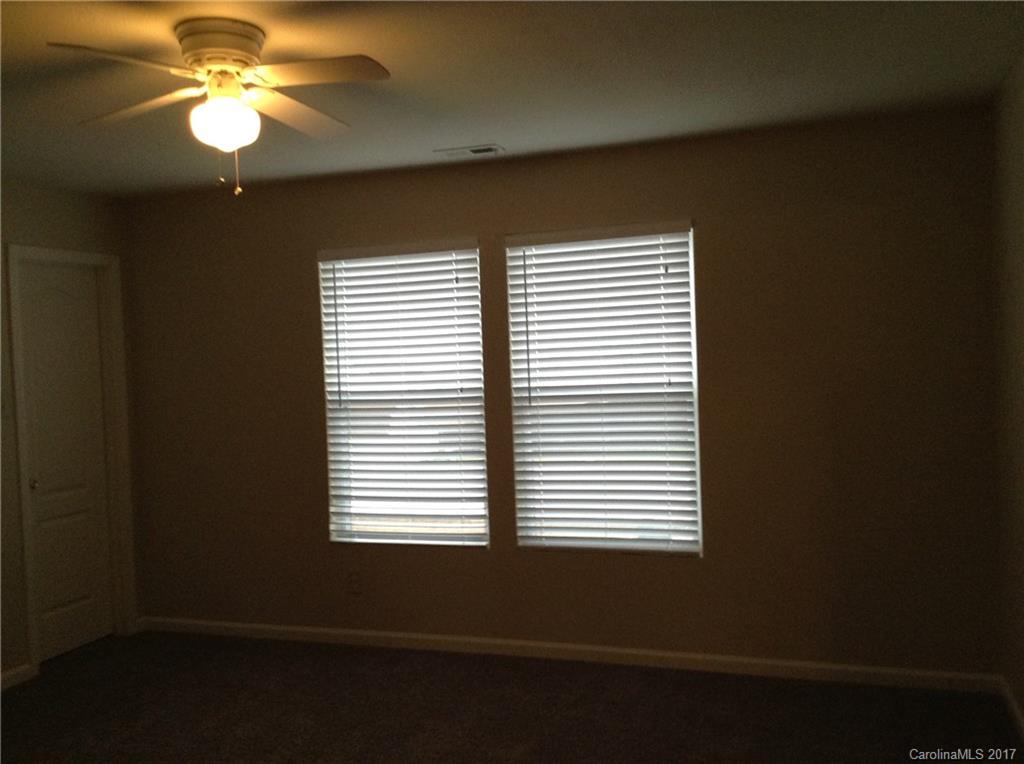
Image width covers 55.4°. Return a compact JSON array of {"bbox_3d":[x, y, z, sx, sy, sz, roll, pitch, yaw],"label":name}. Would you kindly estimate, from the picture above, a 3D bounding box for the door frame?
[{"bbox_3d":[-2.325,0.365,5.125,0.125,2.102,0.765,-2,2,19],"label":"door frame"}]

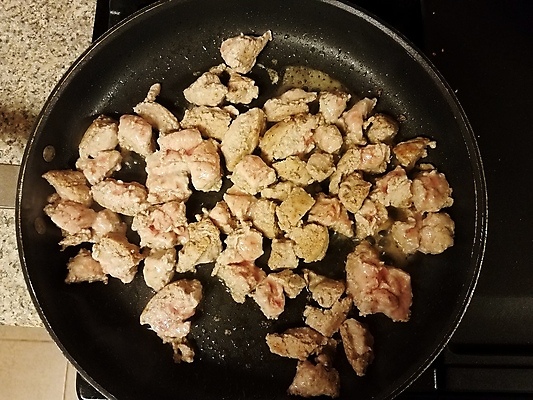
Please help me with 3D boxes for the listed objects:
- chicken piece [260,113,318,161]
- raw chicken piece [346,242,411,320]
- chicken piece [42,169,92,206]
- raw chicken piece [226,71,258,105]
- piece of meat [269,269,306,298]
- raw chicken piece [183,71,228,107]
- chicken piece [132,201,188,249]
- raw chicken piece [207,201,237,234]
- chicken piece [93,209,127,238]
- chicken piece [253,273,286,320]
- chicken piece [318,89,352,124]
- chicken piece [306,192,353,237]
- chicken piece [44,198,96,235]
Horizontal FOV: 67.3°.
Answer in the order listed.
[{"bbox_3d":[0.019,-0.048,0.302,0.049,0.021,0.030,-26,80,-4],"label":"chicken piece"},{"bbox_3d":[0.080,0.057,0.283,0.046,0.023,0.056,1,78,-1],"label":"raw chicken piece"},{"bbox_3d":[-0.140,-0.010,0.290,0.024,0.020,0.042,-43,82,-9],"label":"chicken piece"},{"bbox_3d":[-0.018,-0.086,0.313,0.025,0.018,0.023,6,80,1],"label":"raw chicken piece"},{"bbox_3d":[0.015,0.062,0.296,0.027,0.015,0.018,24,82,5],"label":"piece of meat"},{"bbox_3d":[-0.045,-0.084,0.311,0.029,0.021,0.028,-44,83,-7],"label":"raw chicken piece"},{"bbox_3d":[-0.077,0.020,0.293,0.040,0.022,0.033,-8,80,-1],"label":"chicken piece"},{"bbox_3d":[-0.031,0.014,0.295,0.018,0.017,0.025,-36,81,-8],"label":"raw chicken piece"},{"bbox_3d":[-0.113,0.019,0.289,0.024,0.019,0.025,-11,79,-2],"label":"chicken piece"},{"bbox_3d":[0.005,0.068,0.282,0.021,0.019,0.029,-34,81,-6],"label":"chicken piece"},{"bbox_3d":[0.054,-0.073,0.316,0.022,0.018,0.027,-8,80,0],"label":"chicken piece"},{"bbox_3d":[0.051,0.010,0.295,0.035,0.020,0.024,21,79,4],"label":"chicken piece"},{"bbox_3d":[-0.141,0.011,0.286,0.037,0.021,0.021,24,79,4],"label":"chicken piece"}]

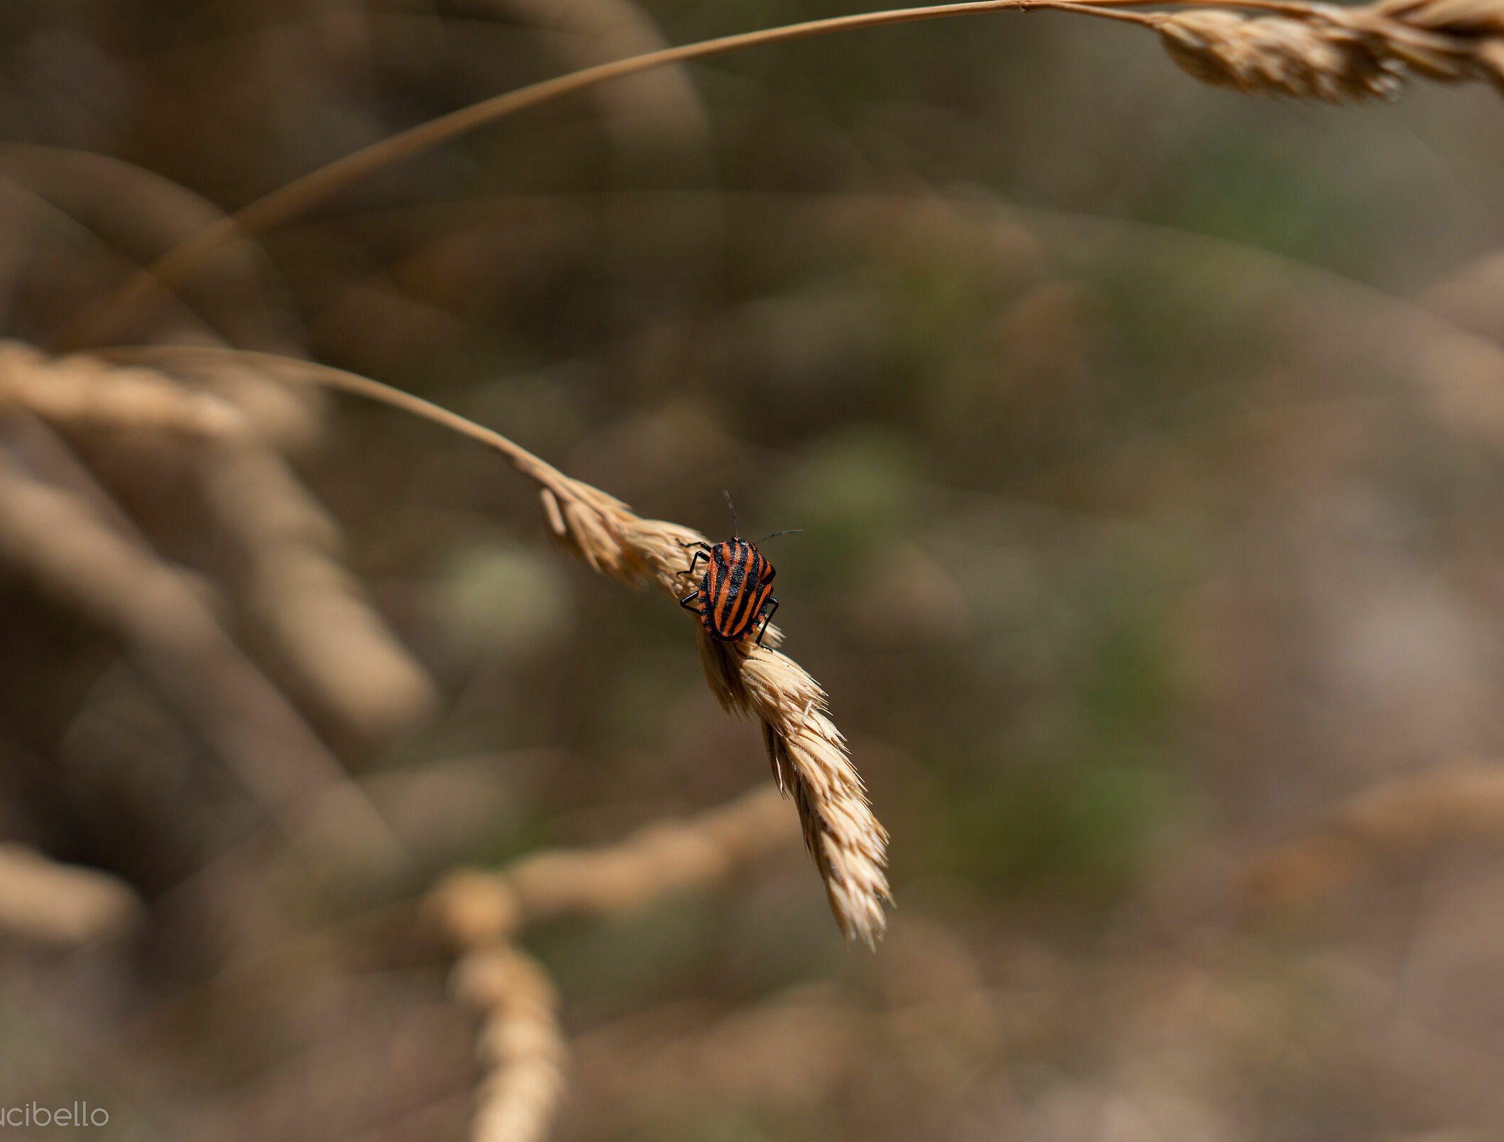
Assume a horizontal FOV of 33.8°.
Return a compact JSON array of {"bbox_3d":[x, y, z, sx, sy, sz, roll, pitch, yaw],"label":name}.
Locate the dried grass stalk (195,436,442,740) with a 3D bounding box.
[{"bbox_3d":[-0.056,0.002,0.310,0.010,0.042,0.010,-33,9,0],"label":"dried grass stalk"}]

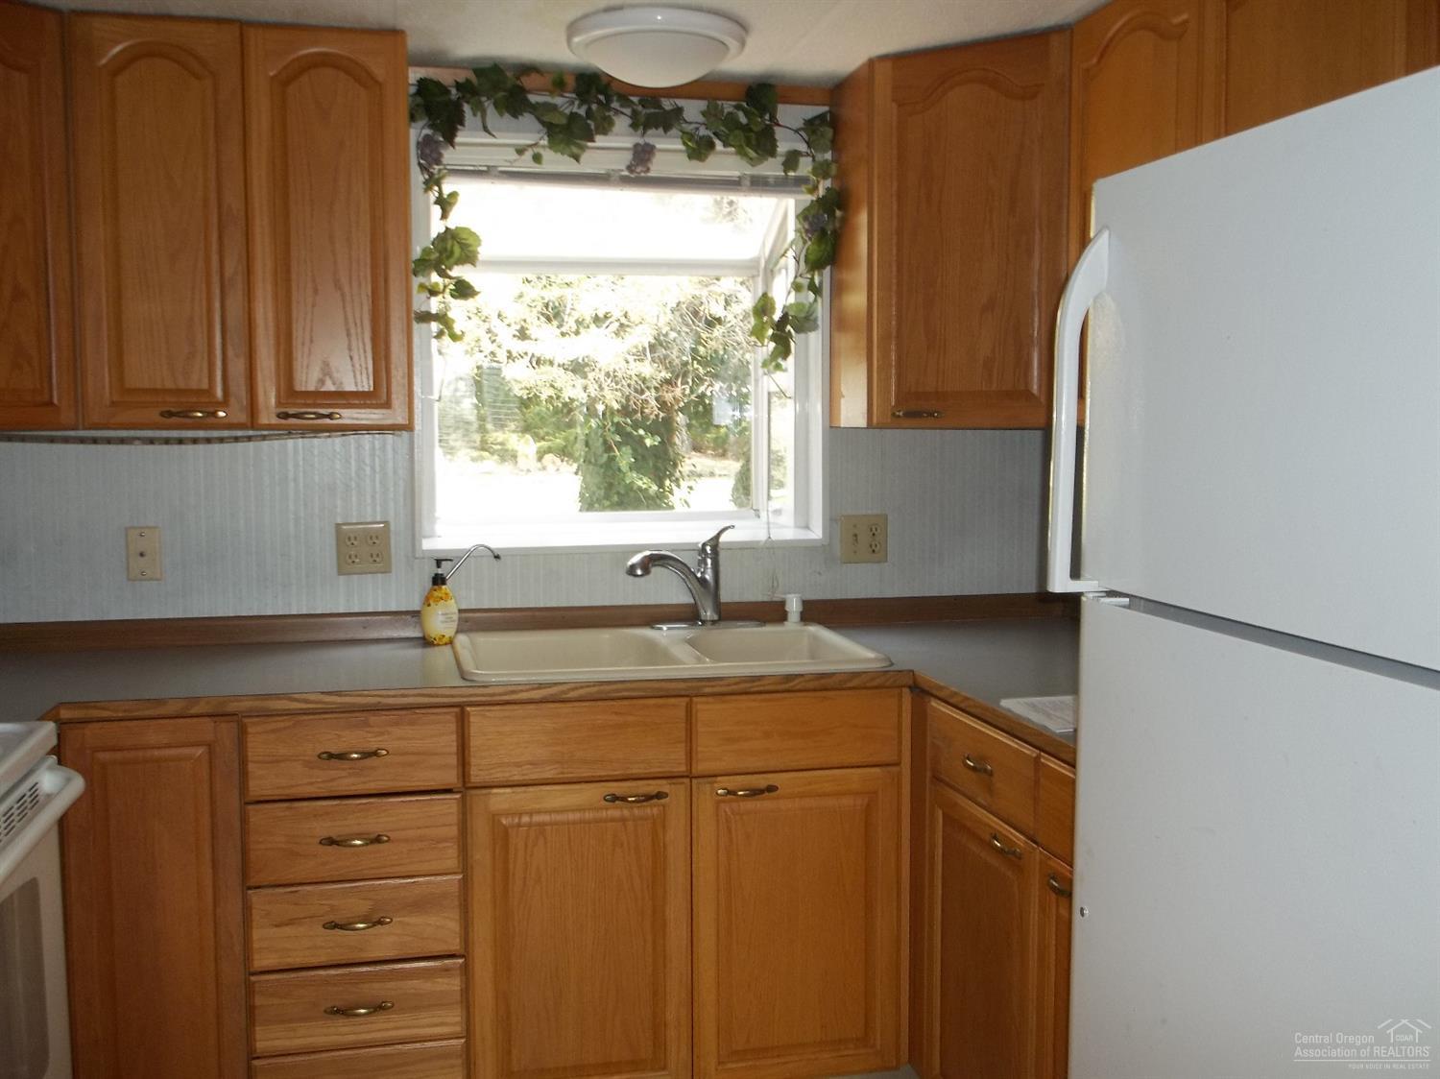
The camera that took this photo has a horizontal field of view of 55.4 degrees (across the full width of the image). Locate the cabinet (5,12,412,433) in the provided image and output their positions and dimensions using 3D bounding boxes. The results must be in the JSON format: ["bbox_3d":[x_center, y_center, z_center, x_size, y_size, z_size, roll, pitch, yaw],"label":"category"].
[{"bbox_3d":[-0.965,-0.616,2.791,0.652,0.781,0.283,-1,4,-12],"label":"cabinet"}]

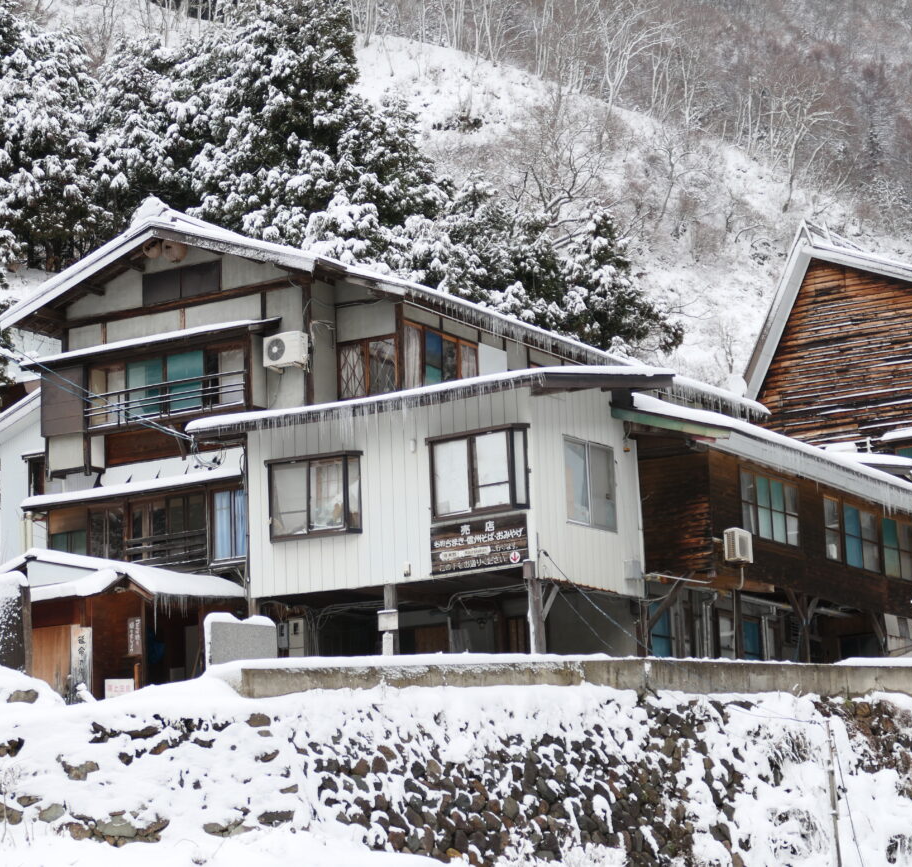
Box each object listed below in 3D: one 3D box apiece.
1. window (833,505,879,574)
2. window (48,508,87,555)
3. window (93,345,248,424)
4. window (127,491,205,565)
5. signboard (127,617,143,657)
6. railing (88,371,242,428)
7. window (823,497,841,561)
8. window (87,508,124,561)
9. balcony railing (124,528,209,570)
[{"bbox_3d":[7.664,1.999,55.490,0.100,1.170,1.700,-9,-13,30],"label":"window"},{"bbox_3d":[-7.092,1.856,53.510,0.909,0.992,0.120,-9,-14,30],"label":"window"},{"bbox_3d":[-5.223,-0.849,52.783,3.500,1.060,0.120,-9,-13,30],"label":"window"},{"bbox_3d":[-5.161,1.674,52.371,1.730,1.179,0.150,-9,-14,30],"label":"window"},{"bbox_3d":[-5.474,3.466,49.960,0.290,0.650,0.030,-9,-13,30],"label":"signboard"},{"bbox_3d":[-5.239,-0.568,52.601,3.570,0.630,0.080,-9,-13,30],"label":"railing"},{"bbox_3d":[6.838,1.746,52.918,0.100,1.161,0.812,-9,-14,30],"label":"window"},{"bbox_3d":[-6.319,1.822,53.046,0.830,1.124,0.120,-9,-14,30],"label":"window"},{"bbox_3d":[-5.155,2.158,52.010,1.830,0.720,0.080,-9,-13,30],"label":"balcony railing"}]

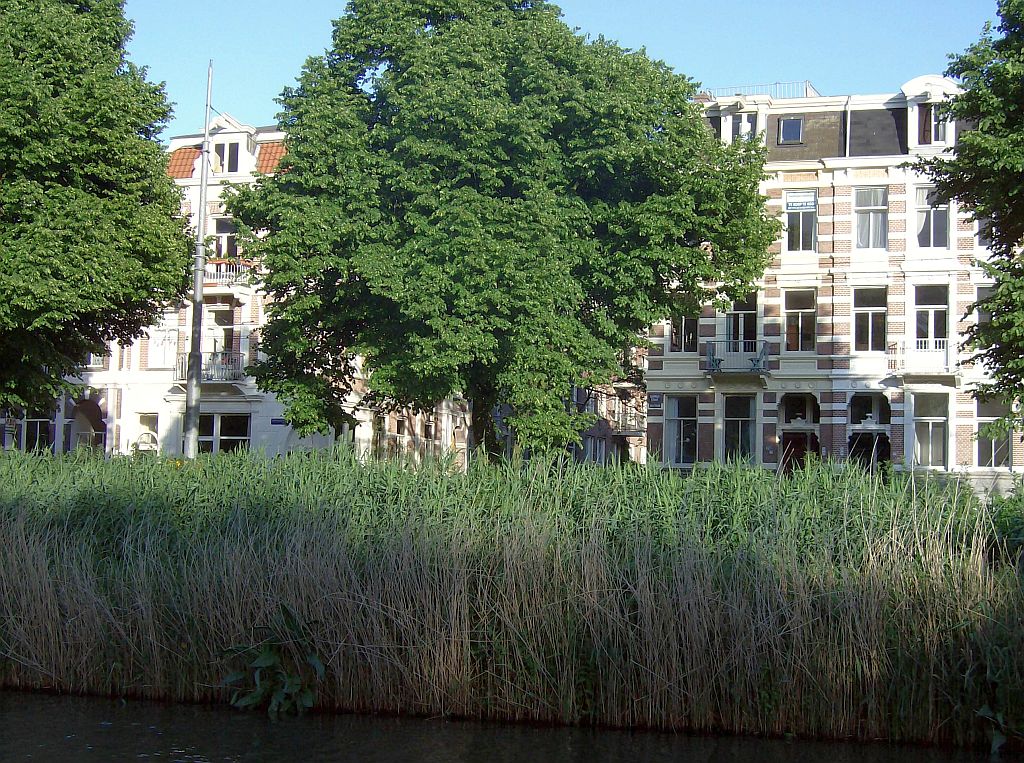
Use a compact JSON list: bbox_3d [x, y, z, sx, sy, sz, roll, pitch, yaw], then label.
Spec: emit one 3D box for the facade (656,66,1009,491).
[{"bbox_3d":[10.784,-3.005,55.462,12.052,13.547,4.000,0,-5,18],"label":"facade"}]

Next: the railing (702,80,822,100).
[{"bbox_3d":[8.815,-9.692,58.016,3.600,1.000,2.200,0,-5,18],"label":"railing"}]

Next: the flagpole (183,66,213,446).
[{"bbox_3d":[-7.083,-2.606,37.629,0.310,9.539,0.310,1,-5,18],"label":"flagpole"}]

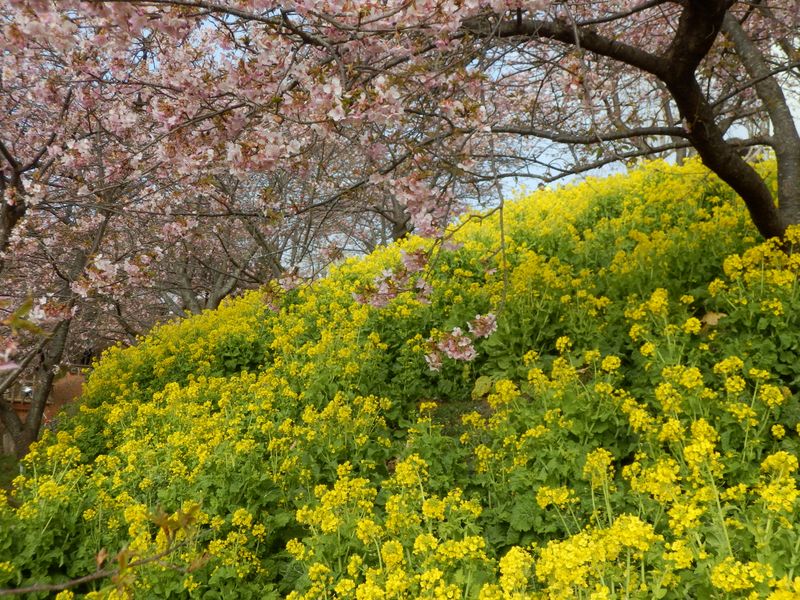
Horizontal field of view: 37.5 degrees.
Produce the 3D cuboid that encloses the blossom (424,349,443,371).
[{"bbox_3d":[0.082,0.146,2.900,0.043,0.052,0.043,0,-3,0],"label":"blossom"}]

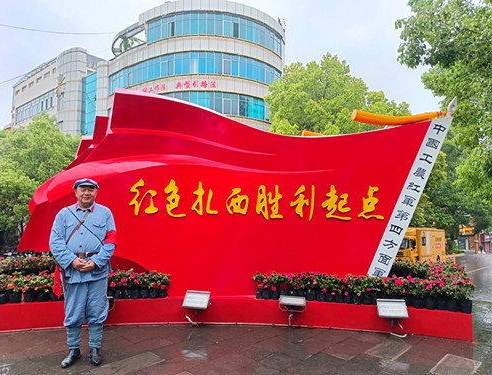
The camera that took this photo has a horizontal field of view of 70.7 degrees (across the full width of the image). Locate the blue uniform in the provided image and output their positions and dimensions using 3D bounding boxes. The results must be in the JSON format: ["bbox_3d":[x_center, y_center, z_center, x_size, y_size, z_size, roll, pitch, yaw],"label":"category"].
[{"bbox_3d":[-1.555,0.829,3.289,0.620,1.374,0.400,1,-4,-15],"label":"blue uniform"}]

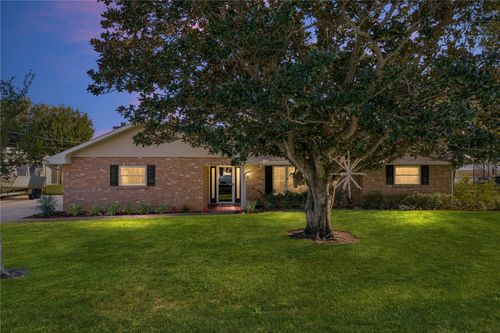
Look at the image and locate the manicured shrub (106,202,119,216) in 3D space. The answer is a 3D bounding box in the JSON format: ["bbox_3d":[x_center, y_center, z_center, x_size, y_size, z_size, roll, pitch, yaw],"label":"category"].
[{"bbox_3d":[-6.191,1.936,17.500,0.540,0.630,0.550,0,0,0],"label":"manicured shrub"}]

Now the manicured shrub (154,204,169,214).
[{"bbox_3d":[-4.076,1.980,17.900,0.645,0.461,0.550,0,0,0],"label":"manicured shrub"}]

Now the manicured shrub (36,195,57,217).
[{"bbox_3d":[-8.900,1.706,17.000,0.875,0.962,0.850,0,0,0],"label":"manicured shrub"}]

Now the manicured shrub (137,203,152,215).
[{"bbox_3d":[-4.804,1.913,17.700,0.729,0.546,0.650,0,0,0],"label":"manicured shrub"}]

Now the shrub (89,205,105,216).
[{"bbox_3d":[-6.871,1.970,17.400,0.716,0.537,0.620,0,0,0],"label":"shrub"}]

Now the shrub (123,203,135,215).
[{"bbox_3d":[-5.533,1.913,17.700,0.546,0.546,0.520,0,0,0],"label":"shrub"}]

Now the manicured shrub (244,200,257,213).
[{"bbox_3d":[0.024,1.904,18.500,0.571,0.571,0.550,0,0,0],"label":"manicured shrub"}]

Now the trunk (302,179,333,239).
[{"bbox_3d":[2.115,1.225,12.000,0.950,1.850,0.900,0,0,0],"label":"trunk"}]

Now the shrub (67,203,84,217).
[{"bbox_3d":[-7.767,1.914,17.300,0.801,0.623,0.700,0,0,0],"label":"shrub"}]

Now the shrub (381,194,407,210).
[{"bbox_3d":[6.977,1.750,18.900,1.264,0.778,1.000,0,0,0],"label":"shrub"}]

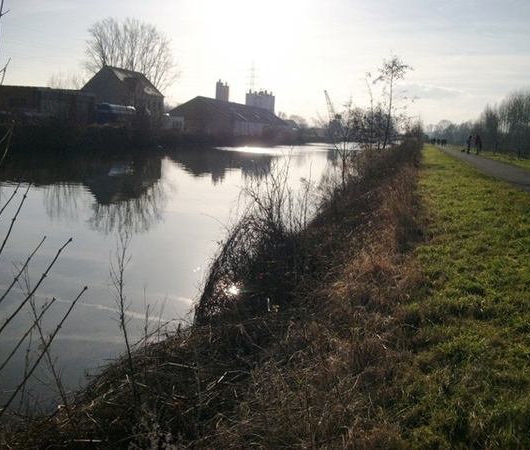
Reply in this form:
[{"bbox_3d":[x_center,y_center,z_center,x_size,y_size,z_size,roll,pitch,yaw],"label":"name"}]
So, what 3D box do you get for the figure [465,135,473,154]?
[{"bbox_3d":[18.091,-7.058,49.000,0.470,1.700,0.520,2,10,-6],"label":"figure"}]

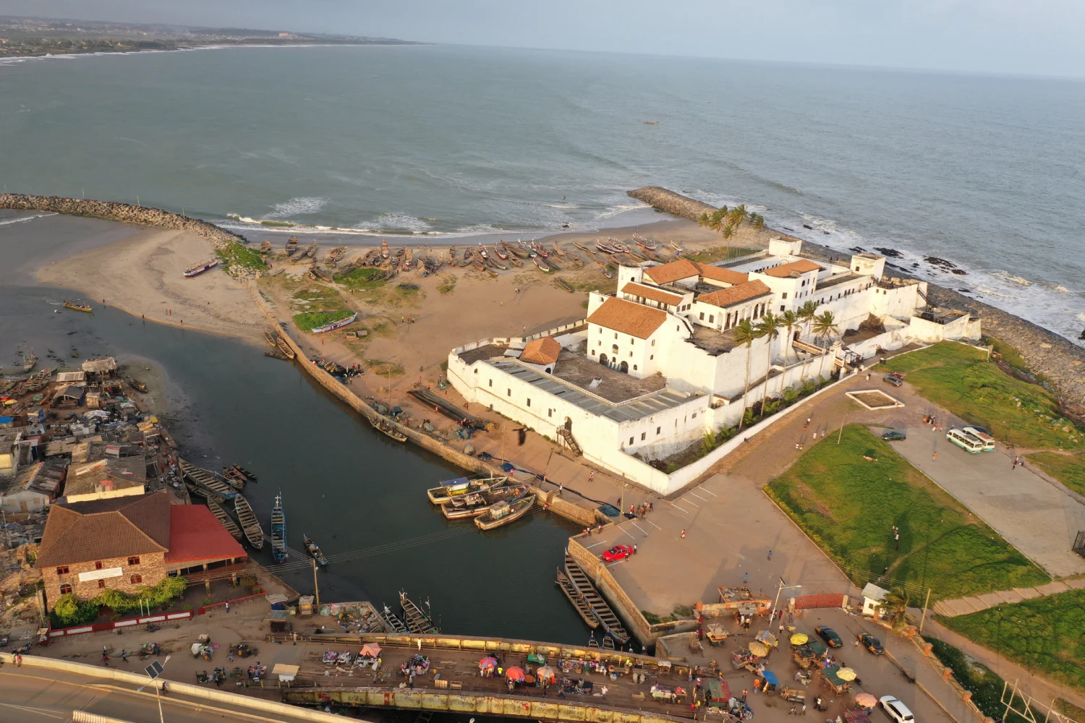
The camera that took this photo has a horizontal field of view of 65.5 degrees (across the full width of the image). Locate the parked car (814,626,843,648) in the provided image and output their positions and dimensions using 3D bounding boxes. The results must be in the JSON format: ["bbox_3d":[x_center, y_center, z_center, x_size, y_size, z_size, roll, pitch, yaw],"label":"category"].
[{"bbox_3d":[39.340,37.570,115.630,1.640,1.400,3.850,-6,22,-22],"label":"parked car"}]

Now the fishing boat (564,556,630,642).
[{"bbox_3d":[7.750,34.720,125.290,2.400,2.200,21.500,-6,22,-22],"label":"fishing boat"}]

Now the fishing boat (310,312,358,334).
[{"bbox_3d":[-56.850,-10.450,231.200,2.000,2.200,16.000,17,24,32],"label":"fishing boat"}]

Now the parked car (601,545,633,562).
[{"bbox_3d":[11.650,29.590,130.640,4.650,1.430,1.830,-9,24,-30],"label":"parked car"}]

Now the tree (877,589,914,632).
[{"bbox_3d":[49.790,34.750,117.940,5.000,5.500,5.000,3,21,0],"label":"tree"}]

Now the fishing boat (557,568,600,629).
[{"bbox_3d":[4.980,35.010,124.000,1.700,2.200,13.200,-6,22,-23],"label":"fishing boat"}]

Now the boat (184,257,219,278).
[{"bbox_3d":[-113.560,-31.540,281.350,2.200,1.950,20.300,7,21,10],"label":"boat"}]

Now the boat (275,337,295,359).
[{"bbox_3d":[-65.880,-3.230,216.280,2.100,1.700,15.400,-9,24,-29],"label":"boat"}]

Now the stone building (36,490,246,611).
[{"bbox_3d":[-57.770,25.370,124.680,26.500,9.200,18.000,-4,22,-19],"label":"stone building"}]

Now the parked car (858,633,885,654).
[{"bbox_3d":[44.760,38.210,114.730,1.640,1.380,3.750,-5,22,-21],"label":"parked car"}]

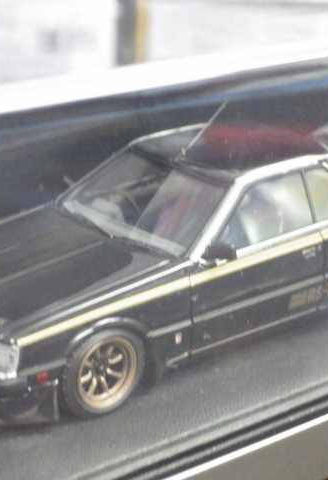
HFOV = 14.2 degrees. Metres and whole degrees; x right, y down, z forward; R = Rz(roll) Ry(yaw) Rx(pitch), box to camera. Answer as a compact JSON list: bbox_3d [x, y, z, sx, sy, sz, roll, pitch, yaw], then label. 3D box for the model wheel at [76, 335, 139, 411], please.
[{"bbox_3d":[-0.009,0.018,0.182,0.010,0.010,0.004,-15,22,-38],"label":"model wheel"}]

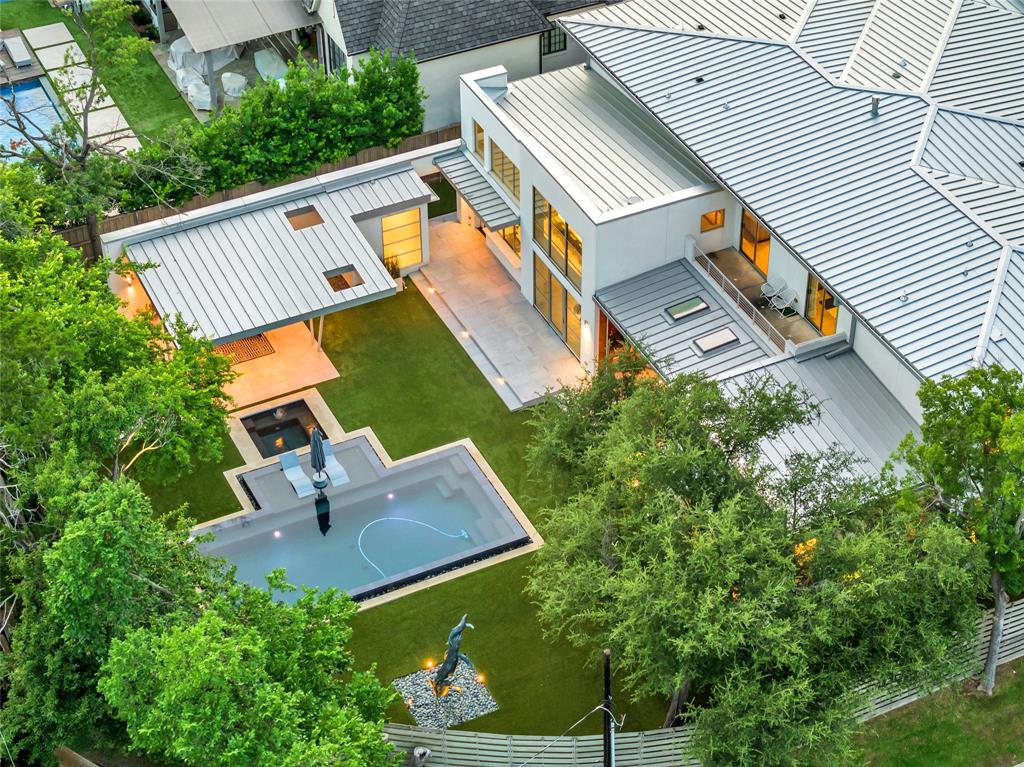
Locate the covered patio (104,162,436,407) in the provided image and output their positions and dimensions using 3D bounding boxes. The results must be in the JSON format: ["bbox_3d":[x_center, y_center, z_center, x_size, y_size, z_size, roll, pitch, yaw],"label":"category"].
[{"bbox_3d":[-7.743,-3.585,75.254,12.167,3.780,7.147,-18,43,-20],"label":"covered patio"}]

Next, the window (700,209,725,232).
[{"bbox_3d":[6.968,-5.682,72.097,0.933,0.721,0.135,-18,43,-20],"label":"window"}]

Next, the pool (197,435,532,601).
[{"bbox_3d":[-5.594,5.069,68.965,10.272,1.306,7.327,-18,43,-20],"label":"pool"}]

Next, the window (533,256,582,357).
[{"bbox_3d":[1.715,-2.793,75.112,0.150,2.386,3.721,-18,43,-20],"label":"window"}]

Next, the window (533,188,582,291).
[{"bbox_3d":[1.677,-5.043,73.300,0.150,2.303,3.721,-18,43,-20],"label":"window"}]

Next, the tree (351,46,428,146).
[{"bbox_3d":[-4.787,-10.744,82.601,2.731,5.581,2.731,0,40,0],"label":"tree"}]

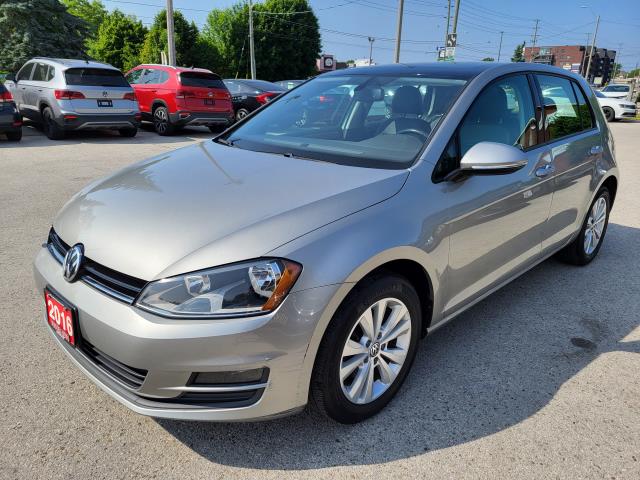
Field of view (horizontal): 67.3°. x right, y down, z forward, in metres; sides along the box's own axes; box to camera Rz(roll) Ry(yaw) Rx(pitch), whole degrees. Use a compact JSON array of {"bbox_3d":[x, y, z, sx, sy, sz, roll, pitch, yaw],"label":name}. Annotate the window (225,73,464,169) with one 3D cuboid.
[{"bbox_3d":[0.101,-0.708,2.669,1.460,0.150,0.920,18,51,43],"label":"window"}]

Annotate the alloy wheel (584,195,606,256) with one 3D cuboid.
[{"bbox_3d":[2.067,-0.115,3.730,0.440,0.440,0.180,-16,23,-42],"label":"alloy wheel"}]

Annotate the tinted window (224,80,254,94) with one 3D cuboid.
[{"bbox_3d":[-2.506,-4.717,14.870,1.500,0.450,0.200,17,24,41],"label":"tinted window"}]

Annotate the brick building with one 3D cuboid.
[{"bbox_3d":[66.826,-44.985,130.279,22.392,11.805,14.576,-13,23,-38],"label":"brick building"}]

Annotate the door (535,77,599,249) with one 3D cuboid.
[{"bbox_3d":[1.581,-0.513,3.118,1.000,1.080,0.260,-16,24,-42],"label":"door"}]

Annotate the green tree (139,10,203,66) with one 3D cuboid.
[{"bbox_3d":[-10.256,-12.634,33.992,4.300,6.681,4.300,0,17,0],"label":"green tree"}]

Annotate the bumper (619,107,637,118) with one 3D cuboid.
[{"bbox_3d":[14.012,-5.800,21.869,1.700,0.480,0.420,-15,23,-41],"label":"bumper"}]

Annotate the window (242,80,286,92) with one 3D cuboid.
[{"bbox_3d":[-1.646,-4.471,14.000,0.600,0.400,1.200,14,22,38],"label":"window"}]

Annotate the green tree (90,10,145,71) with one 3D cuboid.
[{"bbox_3d":[-13.607,-12.228,32.969,4.200,6.526,4.200,0,17,0],"label":"green tree"}]

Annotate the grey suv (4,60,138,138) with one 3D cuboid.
[{"bbox_3d":[-6.186,-3.515,11.665,4.460,1.640,1.840,19,24,40],"label":"grey suv"}]

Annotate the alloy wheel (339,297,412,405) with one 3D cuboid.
[{"bbox_3d":[0.175,0.421,1.960,0.440,0.440,0.170,-16,24,-42],"label":"alloy wheel"}]

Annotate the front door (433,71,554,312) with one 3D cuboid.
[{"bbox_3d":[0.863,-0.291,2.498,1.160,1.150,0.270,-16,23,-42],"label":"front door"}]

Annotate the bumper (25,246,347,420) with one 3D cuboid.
[{"bbox_3d":[-0.768,0.268,2.105,0.670,0.520,1.780,-16,23,-42],"label":"bumper"}]

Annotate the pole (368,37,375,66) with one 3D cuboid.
[{"bbox_3d":[7.508,-25.372,71.303,0.900,8.775,0.300,0,17,0],"label":"pole"}]

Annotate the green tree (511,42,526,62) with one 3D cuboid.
[{"bbox_3d":[41.314,-35.964,101.898,3.800,10.957,3.800,9,19,24],"label":"green tree"}]

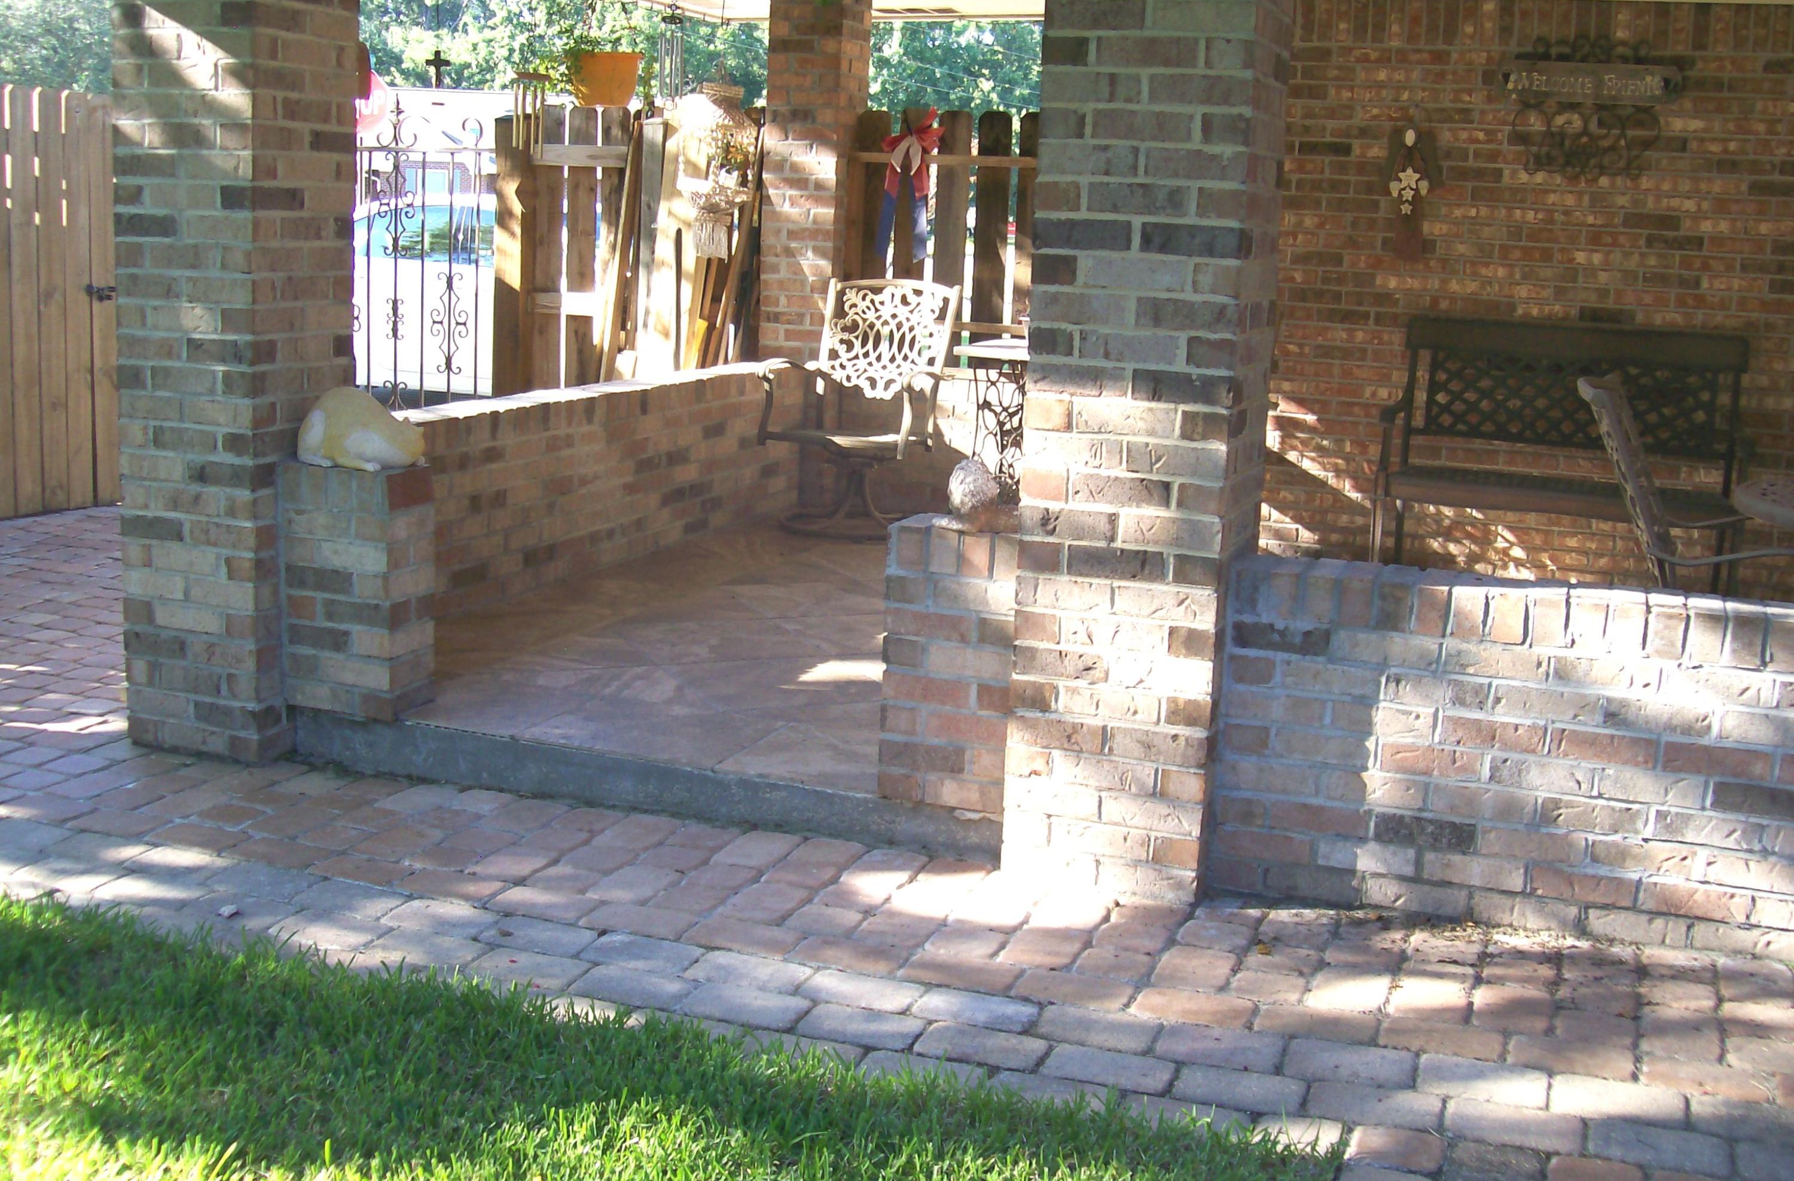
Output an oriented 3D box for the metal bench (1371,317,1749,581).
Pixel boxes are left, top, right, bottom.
[{"bbox_3d":[2.243,-0.435,6.307,1.220,0.894,0.610,6,12,19],"label":"metal bench"}]

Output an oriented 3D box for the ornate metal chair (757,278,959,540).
[{"bbox_3d":[-0.156,-0.686,7.015,0.600,0.927,0.620,8,12,27],"label":"ornate metal chair"}]

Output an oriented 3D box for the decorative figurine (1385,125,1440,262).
[{"bbox_3d":[1.837,-1.419,6.668,0.200,0.490,0.060,6,12,19],"label":"decorative figurine"}]

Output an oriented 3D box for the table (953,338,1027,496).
[{"bbox_3d":[0.487,-0.544,6.966,0.480,0.712,0.470,6,12,19],"label":"table"}]

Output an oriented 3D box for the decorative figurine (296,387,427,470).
[{"bbox_3d":[-1.222,-0.374,4.269,0.310,0.188,0.180,3,11,4],"label":"decorative figurine"}]

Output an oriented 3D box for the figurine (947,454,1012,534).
[{"bbox_3d":[0.162,-0.196,3.724,0.128,0.148,0.125,6,12,19],"label":"figurine"}]

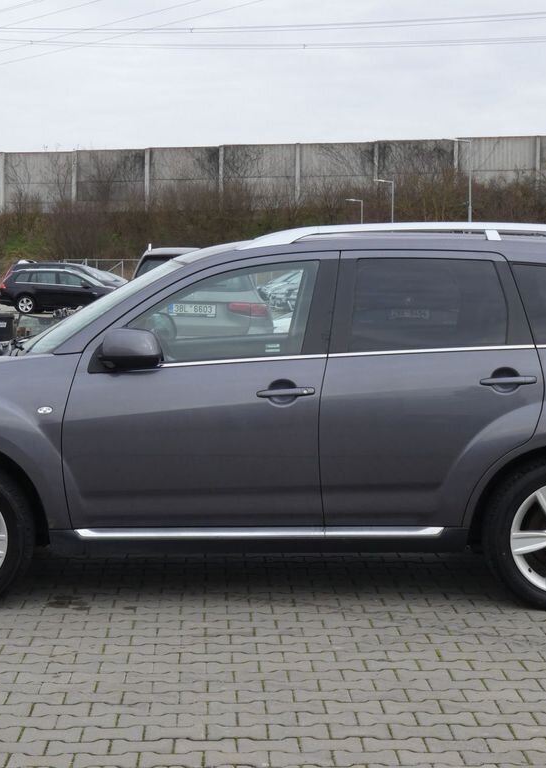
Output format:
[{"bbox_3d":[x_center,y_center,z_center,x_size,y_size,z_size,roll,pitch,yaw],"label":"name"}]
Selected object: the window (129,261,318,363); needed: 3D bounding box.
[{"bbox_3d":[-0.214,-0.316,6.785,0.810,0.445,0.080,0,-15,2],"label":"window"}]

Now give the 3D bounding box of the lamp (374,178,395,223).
[{"bbox_3d":[5.832,-7.662,82.000,1.080,6.100,0.220,0,2,0],"label":"lamp"}]

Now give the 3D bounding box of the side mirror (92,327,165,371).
[{"bbox_3d":[-0.613,-0.142,6.650,0.280,0.185,0.230,0,5,0],"label":"side mirror"}]

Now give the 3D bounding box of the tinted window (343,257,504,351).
[{"bbox_3d":[0.669,-0.341,6.815,0.700,0.420,0.050,0,-15,0],"label":"tinted window"}]

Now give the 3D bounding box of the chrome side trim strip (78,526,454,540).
[{"bbox_3d":[-0.059,0.646,6.790,1.590,0.060,0.080,0,5,0],"label":"chrome side trim strip"}]

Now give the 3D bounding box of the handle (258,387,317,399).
[{"bbox_3d":[0.058,0.035,6.715,0.248,0.042,0.052,0,4,1],"label":"handle"}]

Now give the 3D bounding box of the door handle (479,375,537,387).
[{"bbox_3d":[1.009,-0.015,6.715,0.248,0.042,0.052,0,4,-1],"label":"door handle"}]

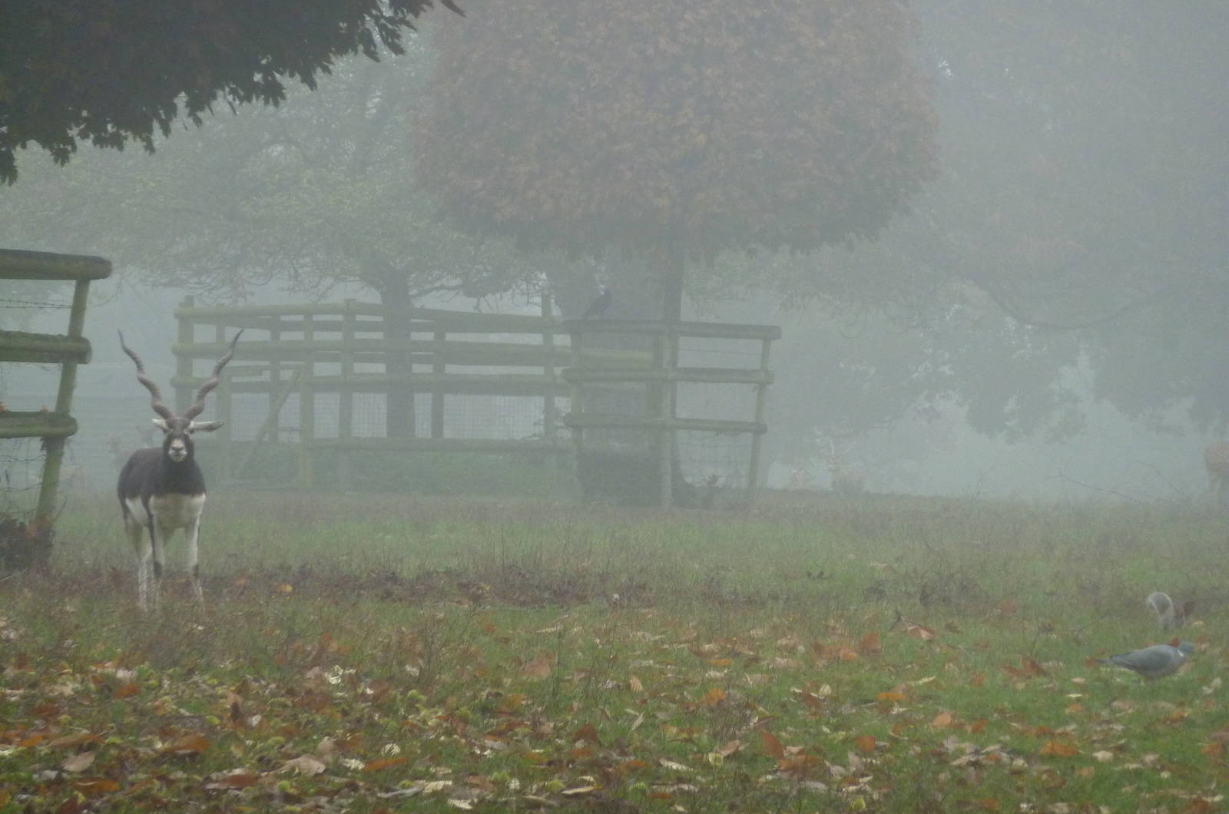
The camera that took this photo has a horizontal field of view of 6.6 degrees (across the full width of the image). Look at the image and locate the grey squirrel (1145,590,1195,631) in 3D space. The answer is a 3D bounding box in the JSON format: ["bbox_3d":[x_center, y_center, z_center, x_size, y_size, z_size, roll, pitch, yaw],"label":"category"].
[{"bbox_3d":[2.587,0.950,49.600,0.230,0.190,0.110,0,1,6],"label":"grey squirrel"}]

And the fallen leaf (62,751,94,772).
[{"bbox_3d":[-1.868,1.236,37.100,0.115,0.070,0.090,0,1,0],"label":"fallen leaf"}]

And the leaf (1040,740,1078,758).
[{"bbox_3d":[1.594,1.226,38.200,0.140,0.057,0.090,0,1,0],"label":"leaf"}]

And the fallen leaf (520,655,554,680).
[{"bbox_3d":[-0.332,1.106,45.200,0.149,0.100,0.090,0,1,0],"label":"fallen leaf"}]

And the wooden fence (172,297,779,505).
[{"bbox_3d":[-1.226,-0.059,93.500,5.350,1.800,2.500,0,1,0],"label":"wooden fence"}]

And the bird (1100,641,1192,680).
[{"bbox_3d":[2.230,1.065,44.500,0.390,0.165,0.160,0,1,0],"label":"bird"}]

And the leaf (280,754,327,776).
[{"bbox_3d":[-1.076,1.241,36.900,0.160,0.075,0.100,0,1,0],"label":"leaf"}]

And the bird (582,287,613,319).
[{"bbox_3d":[-0.144,-0.878,91.000,0.270,0.260,0.150,0,1,-6],"label":"bird"}]

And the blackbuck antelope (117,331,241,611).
[{"bbox_3d":[-2.187,0.321,52.000,0.570,1.380,1.000,0,1,-17],"label":"blackbuck antelope"}]

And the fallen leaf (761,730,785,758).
[{"bbox_3d":[0.567,1.209,38.100,0.088,0.100,0.070,0,1,0],"label":"fallen leaf"}]

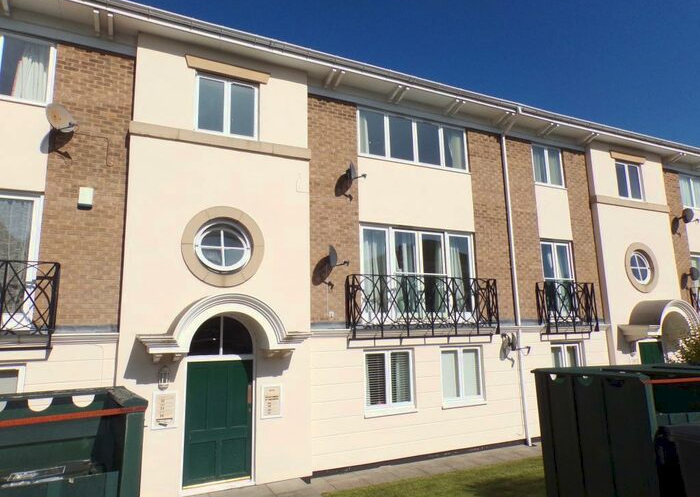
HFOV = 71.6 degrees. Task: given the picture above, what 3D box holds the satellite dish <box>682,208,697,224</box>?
[{"bbox_3d":[10.354,-0.978,14.757,0.386,0.487,0.507,-1,-10,-2],"label":"satellite dish"}]

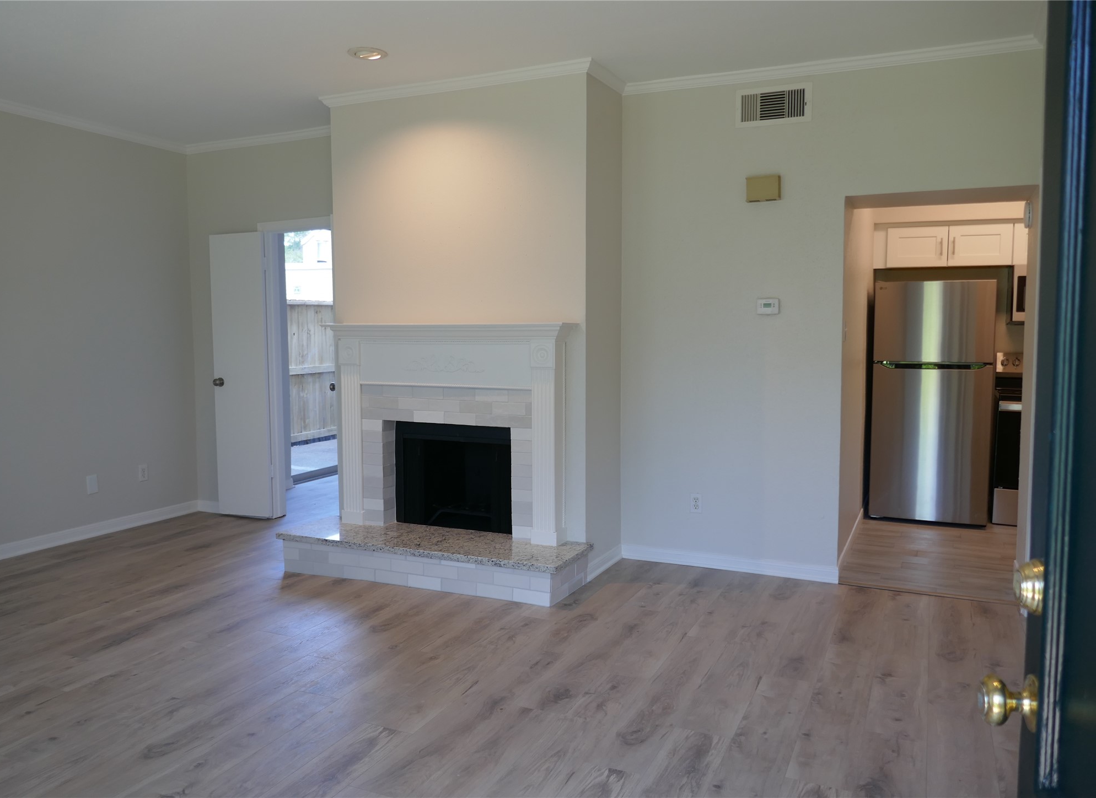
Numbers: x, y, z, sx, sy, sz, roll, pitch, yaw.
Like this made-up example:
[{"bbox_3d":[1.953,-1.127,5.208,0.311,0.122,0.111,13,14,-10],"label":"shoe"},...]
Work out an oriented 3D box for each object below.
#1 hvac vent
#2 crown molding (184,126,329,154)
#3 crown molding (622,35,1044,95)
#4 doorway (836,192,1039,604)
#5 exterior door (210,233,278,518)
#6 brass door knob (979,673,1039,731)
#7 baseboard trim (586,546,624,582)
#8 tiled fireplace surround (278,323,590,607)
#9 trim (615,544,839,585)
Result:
[{"bbox_3d":[1.198,-1.561,4.424,0.395,0.193,0.021,2,5,24],"label":"hvac vent"},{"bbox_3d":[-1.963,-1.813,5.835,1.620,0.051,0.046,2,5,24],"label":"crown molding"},{"bbox_3d":[1.371,-1.718,4.315,2.086,0.052,0.046,2,5,24],"label":"crown molding"},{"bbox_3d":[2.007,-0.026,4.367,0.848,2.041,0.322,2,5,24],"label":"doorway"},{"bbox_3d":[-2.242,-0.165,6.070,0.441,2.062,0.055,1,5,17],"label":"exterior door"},{"bbox_3d":[0.532,0.350,0.966,0.060,0.065,0.065,2,5,22],"label":"brass door knob"},{"bbox_3d":[0.329,0.931,4.707,0.015,0.091,0.564,2,5,24],"label":"baseboard trim"},{"bbox_3d":[-0.649,0.296,4.517,1.715,1.394,0.485,2,5,24],"label":"tiled fireplace surround"},{"bbox_3d":[0.994,0.928,4.710,1.227,0.091,0.015,2,5,24],"label":"trim"}]

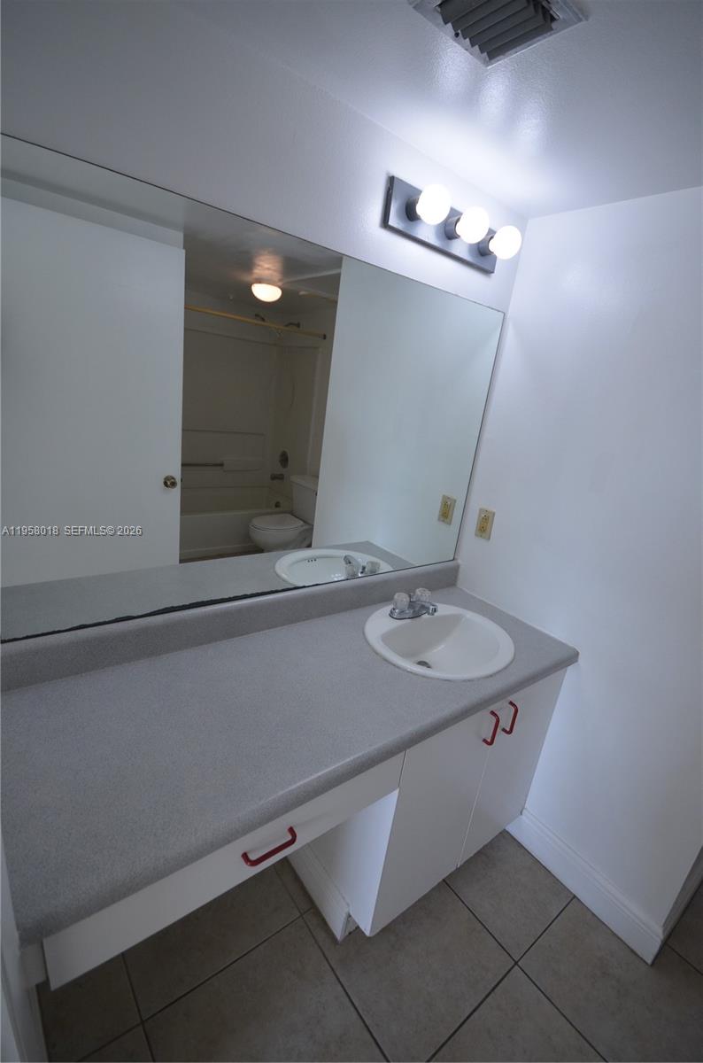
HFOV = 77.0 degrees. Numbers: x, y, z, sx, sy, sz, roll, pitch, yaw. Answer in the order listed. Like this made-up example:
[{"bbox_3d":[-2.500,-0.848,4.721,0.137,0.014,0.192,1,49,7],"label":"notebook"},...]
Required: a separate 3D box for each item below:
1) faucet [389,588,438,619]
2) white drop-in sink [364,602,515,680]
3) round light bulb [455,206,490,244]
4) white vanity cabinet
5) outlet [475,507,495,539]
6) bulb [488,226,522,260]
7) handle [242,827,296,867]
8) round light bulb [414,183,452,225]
[{"bbox_3d":[0.229,0.258,1.499,0.150,0.088,0.153,-6,21,-37],"label":"faucet"},{"bbox_3d":[0.278,0.413,1.455,0.520,0.175,0.454,-6,21,-37],"label":"white drop-in sink"},{"bbox_3d":[0.331,-0.842,1.214,0.081,0.081,0.090,-6,21,-37],"label":"round light bulb"},{"bbox_3d":[0.225,0.760,1.567,0.761,0.804,0.534,-6,21,-37],"label":"white vanity cabinet"},{"bbox_3d":[0.514,-0.028,1.708,0.007,0.113,0.069,-6,21,-37],"label":"outlet"},{"bbox_3d":[0.454,-0.855,1.307,0.081,0.081,0.090,-6,21,-37],"label":"bulb"},{"bbox_3d":[-0.148,0.587,0.819,0.105,0.010,0.030,-6,21,-37],"label":"handle"},{"bbox_3d":[0.208,-0.830,1.122,0.081,0.081,0.090,-6,21,-37],"label":"round light bulb"}]

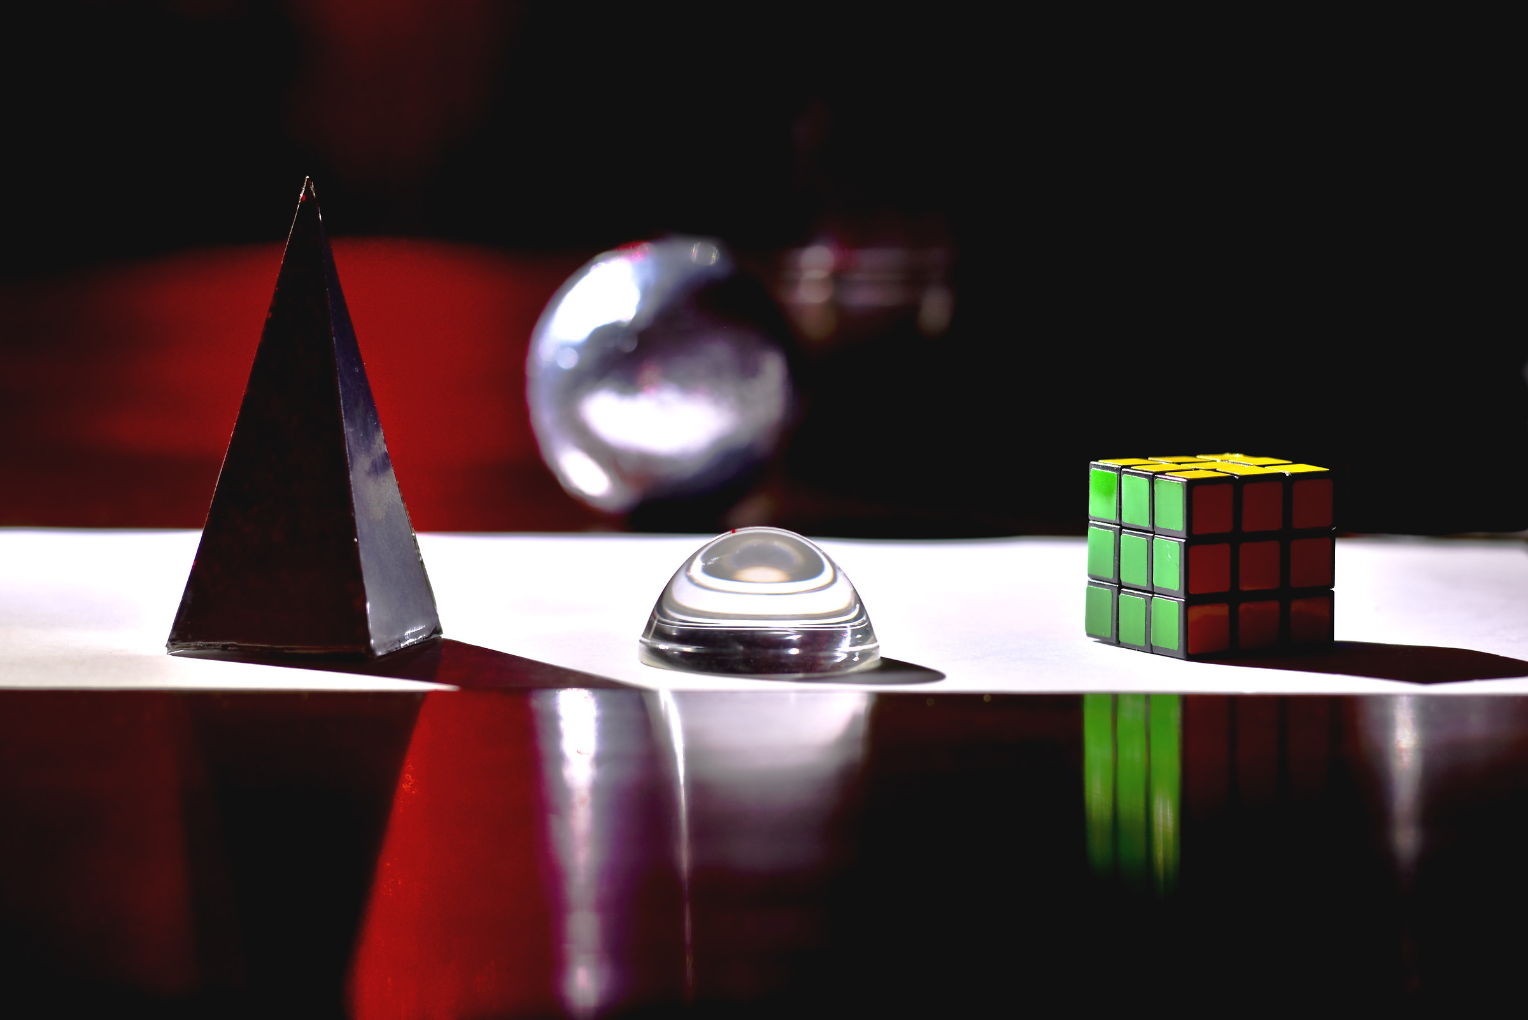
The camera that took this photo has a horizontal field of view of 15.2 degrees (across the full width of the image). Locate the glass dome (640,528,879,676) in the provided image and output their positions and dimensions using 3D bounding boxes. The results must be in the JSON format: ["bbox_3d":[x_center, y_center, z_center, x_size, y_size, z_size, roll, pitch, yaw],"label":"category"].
[{"bbox_3d":[-0.001,0.026,1.802,0.076,0.042,0.076,0,7,0],"label":"glass dome"}]

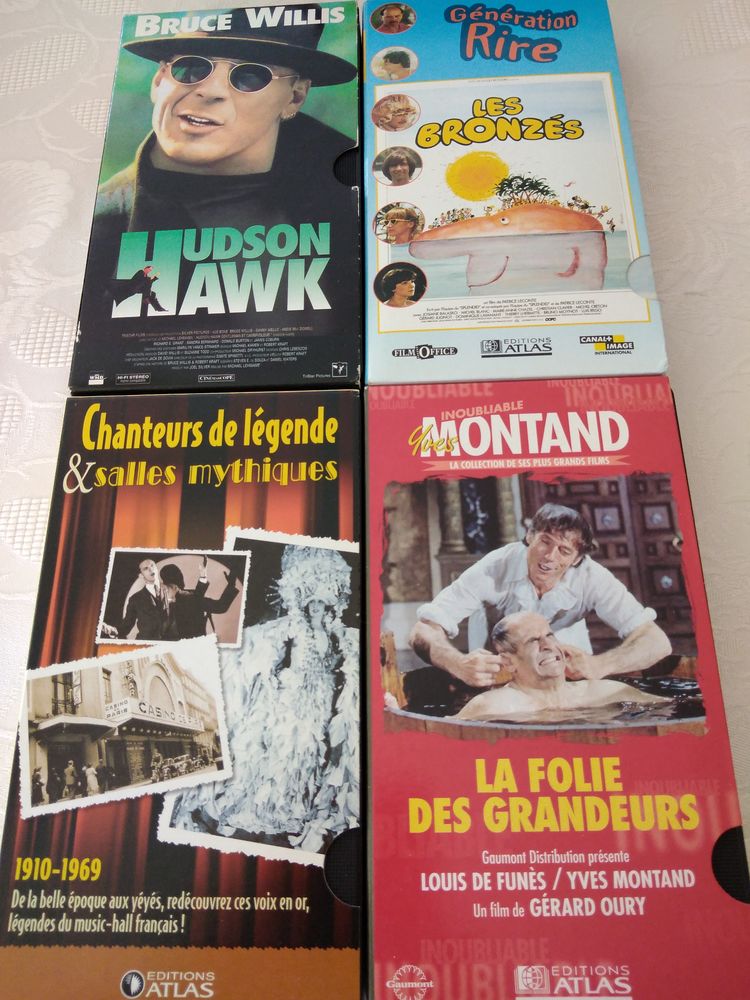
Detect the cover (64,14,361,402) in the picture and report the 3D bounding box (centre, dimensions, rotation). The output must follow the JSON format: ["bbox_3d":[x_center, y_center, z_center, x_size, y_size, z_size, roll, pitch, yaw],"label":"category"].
[{"bbox_3d":[-0.058,-0.125,0.313,0.104,0.027,0.189,-1,70,2],"label":"cover"}]

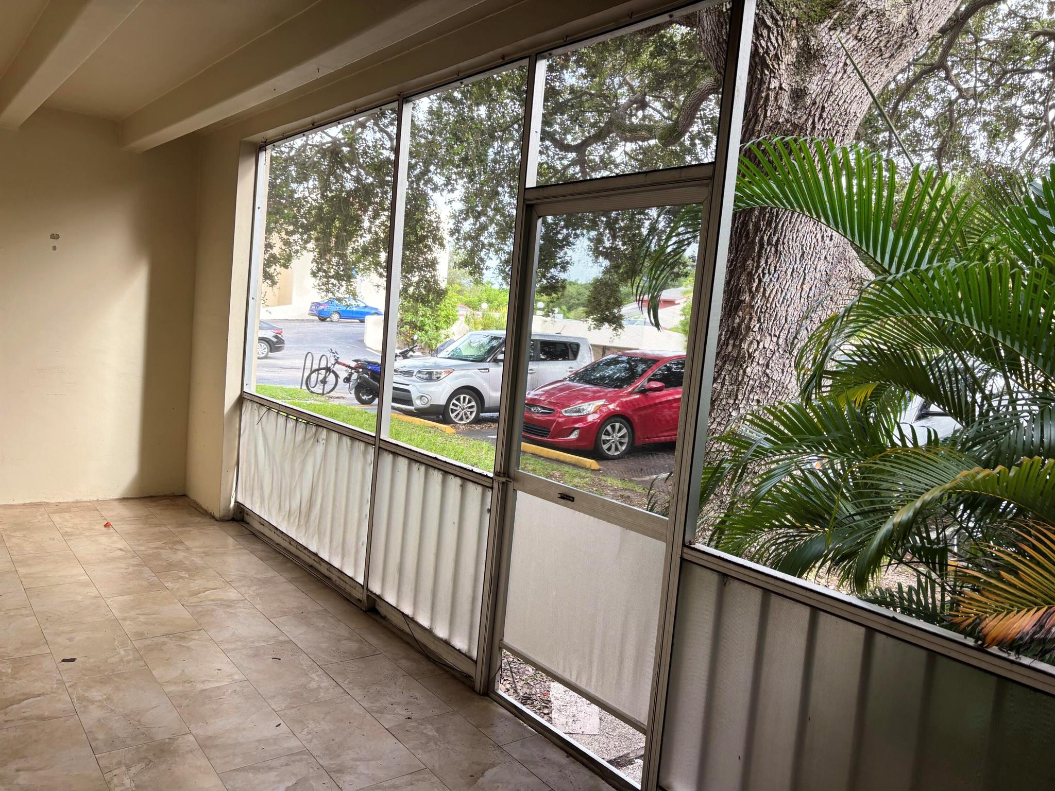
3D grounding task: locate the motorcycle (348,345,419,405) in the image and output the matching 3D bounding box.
[{"bbox_3d":[-2.665,-0.408,15.312,1.880,1.150,0.720,0,7,-45],"label":"motorcycle"}]

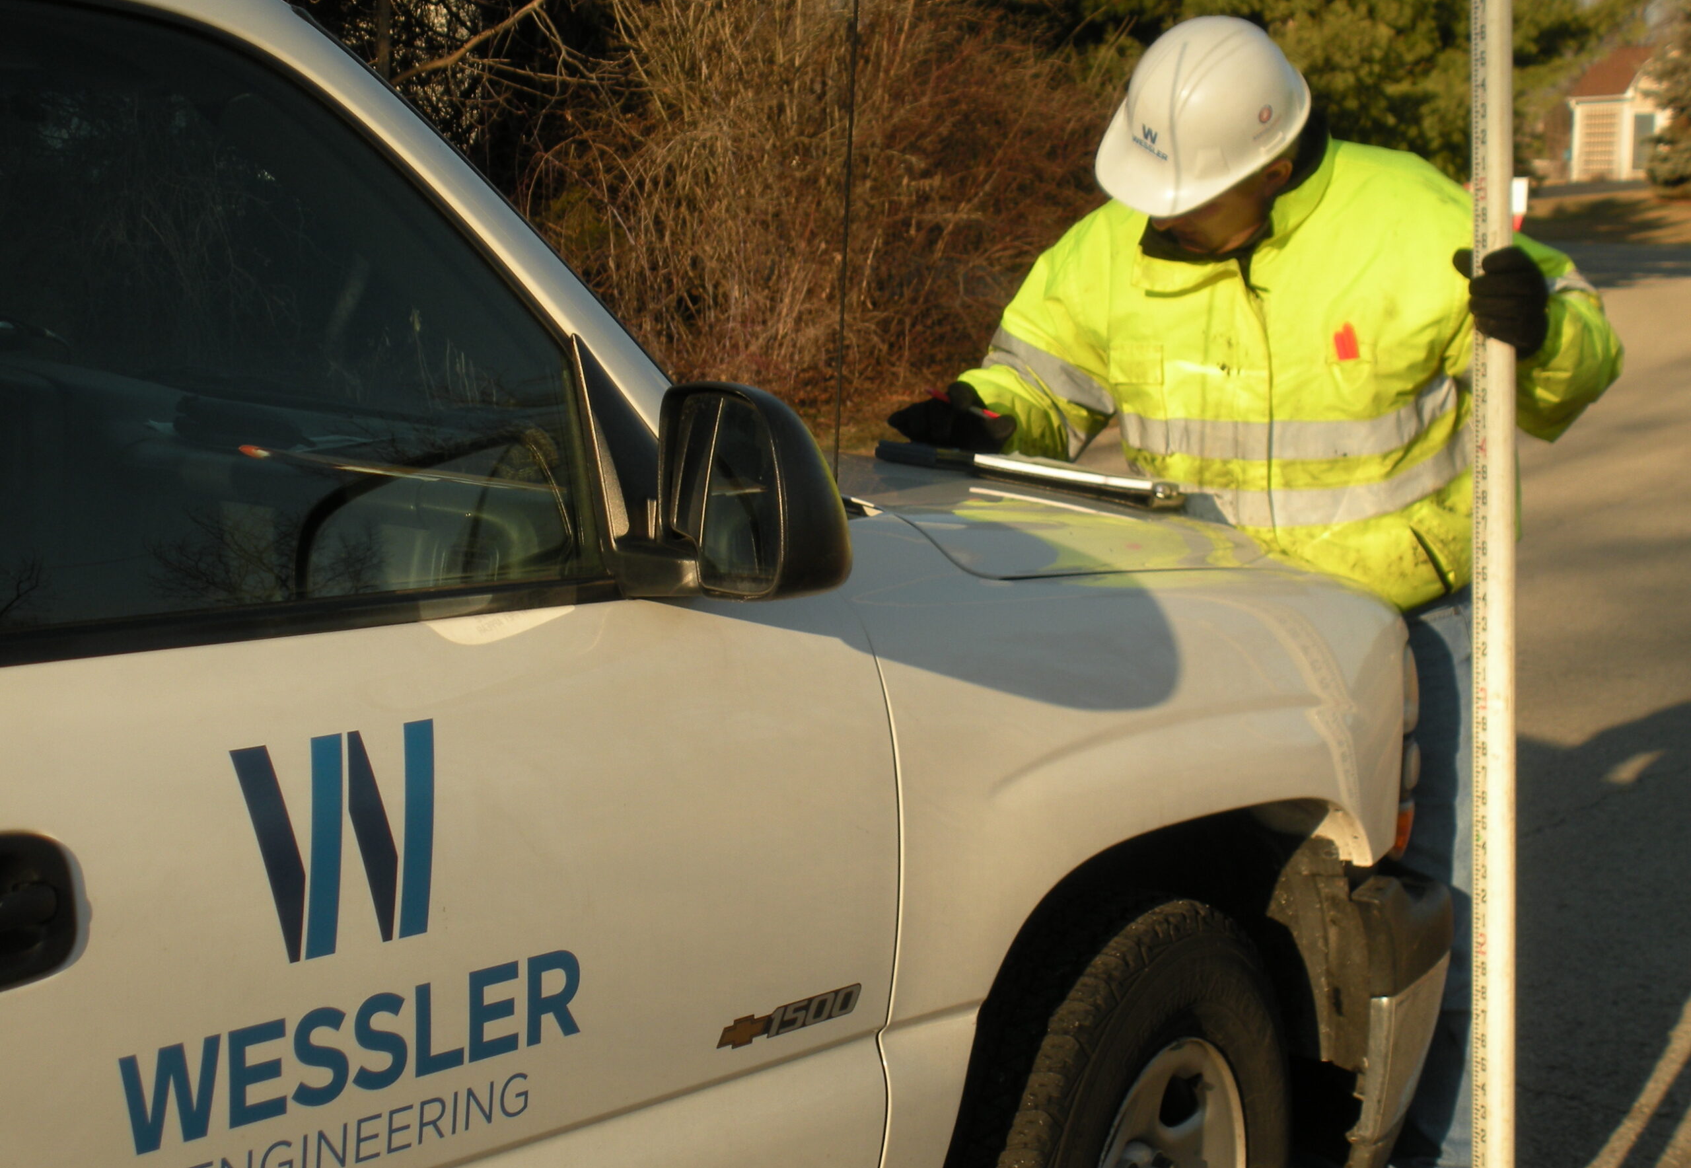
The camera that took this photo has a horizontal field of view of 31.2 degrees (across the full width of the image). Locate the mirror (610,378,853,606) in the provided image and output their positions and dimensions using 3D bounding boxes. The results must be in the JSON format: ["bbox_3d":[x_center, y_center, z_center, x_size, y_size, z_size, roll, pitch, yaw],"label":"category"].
[{"bbox_3d":[-0.105,-0.084,2.680,0.245,0.192,0.135,8,11,40],"label":"mirror"}]

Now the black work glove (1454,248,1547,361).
[{"bbox_3d":[0.786,-0.337,3.620,0.105,0.130,0.120,7,11,37],"label":"black work glove"}]

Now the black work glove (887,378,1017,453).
[{"bbox_3d":[0.140,-0.222,4.000,0.175,0.095,0.105,-2,9,-21],"label":"black work glove"}]

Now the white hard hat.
[{"bbox_3d":[0.452,-0.607,3.860,0.232,0.155,0.295,29,65,34],"label":"white hard hat"}]

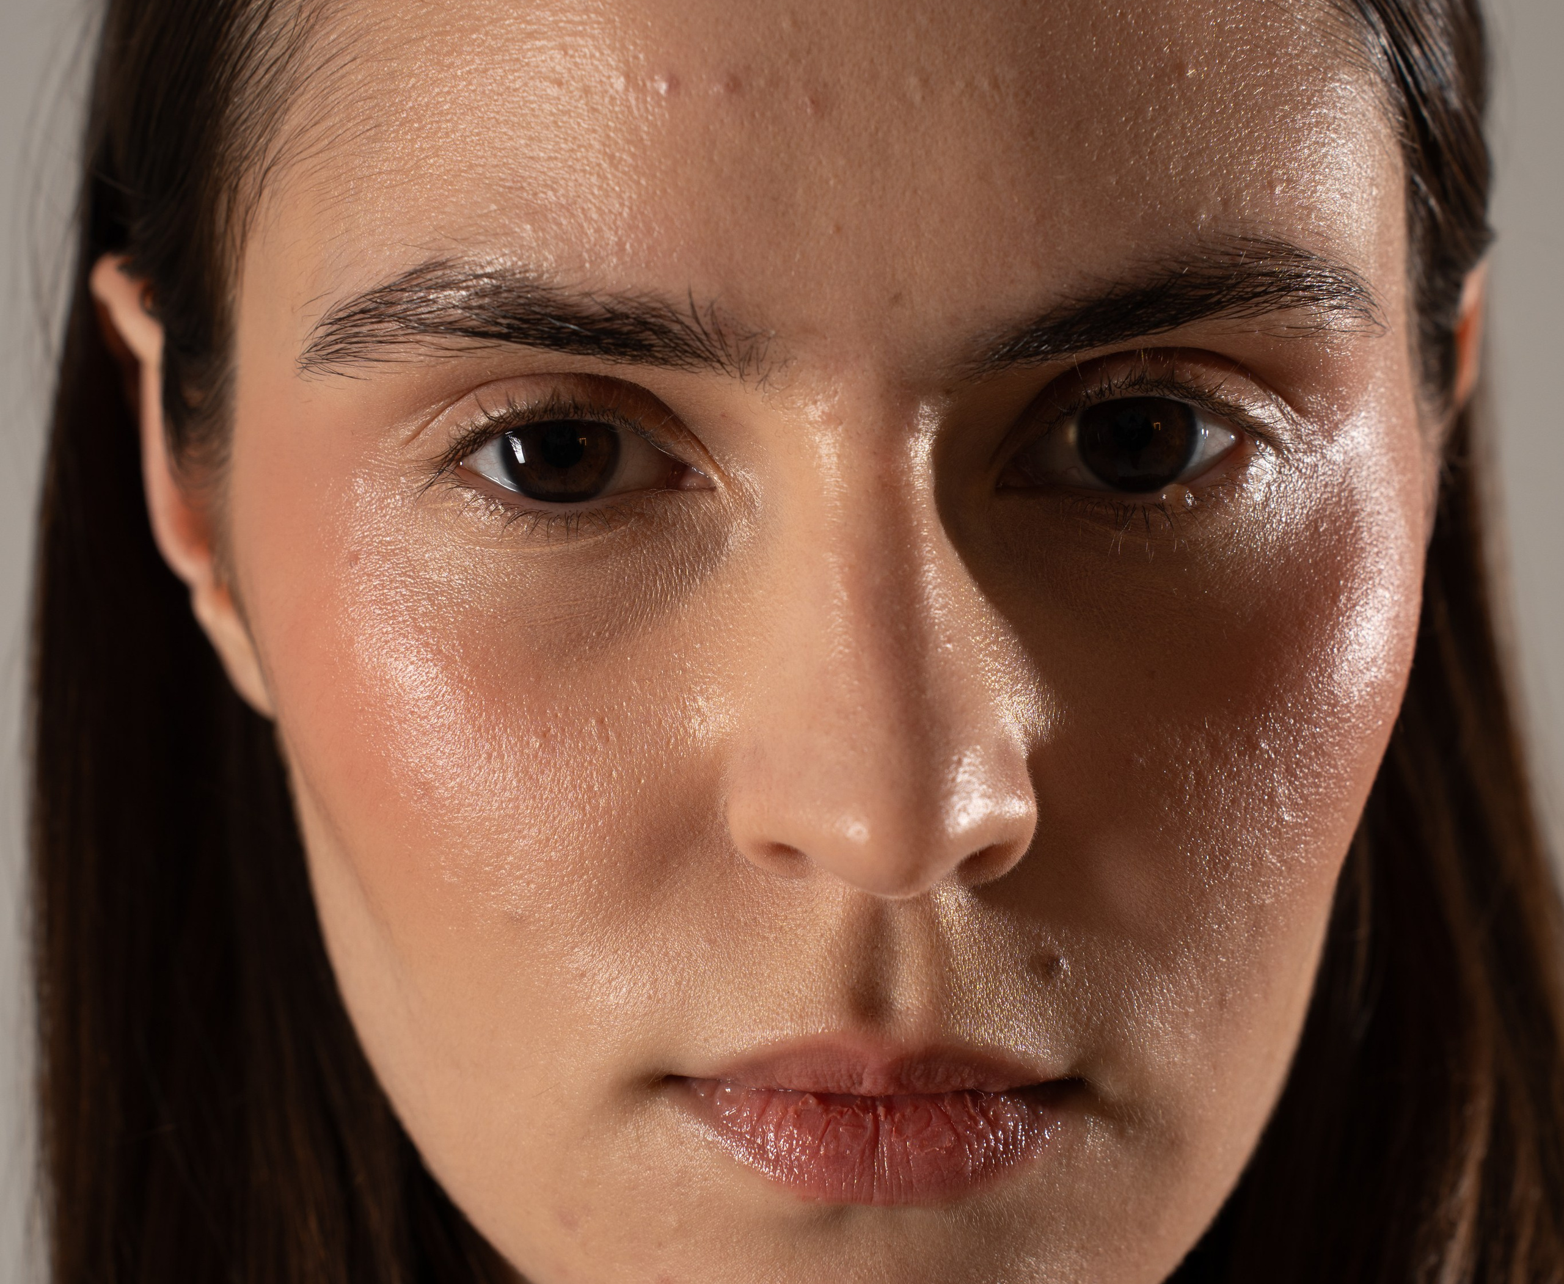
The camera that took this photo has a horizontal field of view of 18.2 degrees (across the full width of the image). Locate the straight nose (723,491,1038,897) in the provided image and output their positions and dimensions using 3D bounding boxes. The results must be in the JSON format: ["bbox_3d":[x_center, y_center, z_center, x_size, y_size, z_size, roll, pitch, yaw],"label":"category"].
[{"bbox_3d":[0.010,0.005,0.503,0.032,0.041,0.026,-2,7,-5],"label":"straight nose"}]

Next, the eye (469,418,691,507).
[{"bbox_3d":[-0.022,-0.019,0.514,0.025,0.010,0.011,-2,7,-5],"label":"eye"}]

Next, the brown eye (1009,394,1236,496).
[{"bbox_3d":[0.036,-0.021,0.517,0.025,0.011,0.011,-2,7,-5],"label":"brown eye"}]

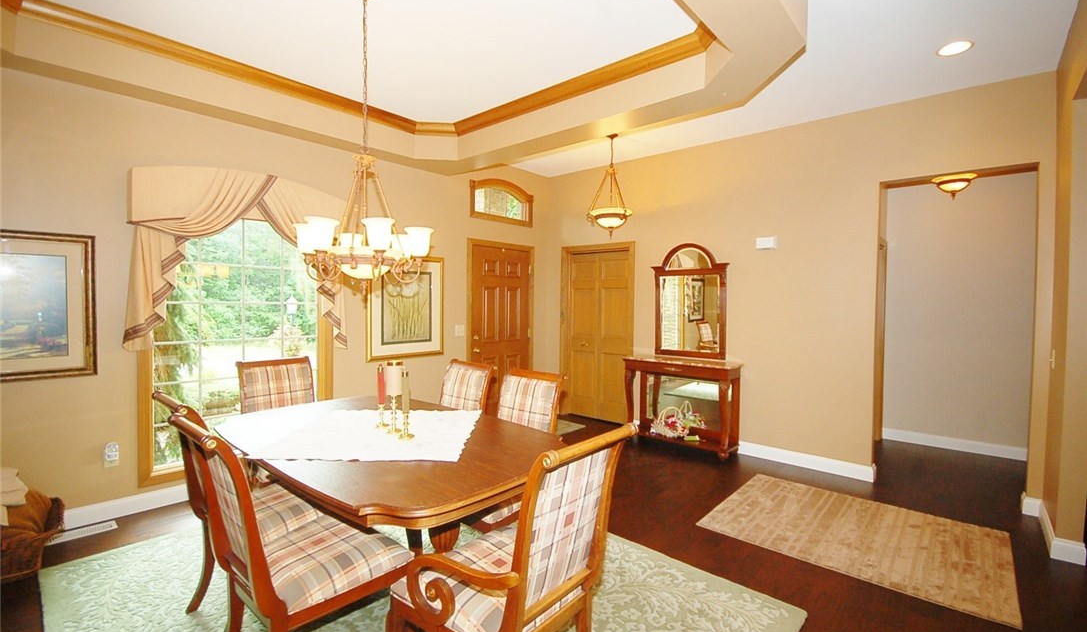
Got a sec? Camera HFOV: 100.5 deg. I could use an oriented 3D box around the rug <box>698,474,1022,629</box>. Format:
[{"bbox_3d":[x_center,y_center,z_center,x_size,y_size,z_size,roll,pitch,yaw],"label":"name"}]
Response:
[{"bbox_3d":[1.953,1.347,2.850,1.475,0.012,1.170,2,2,41],"label":"rug"}]

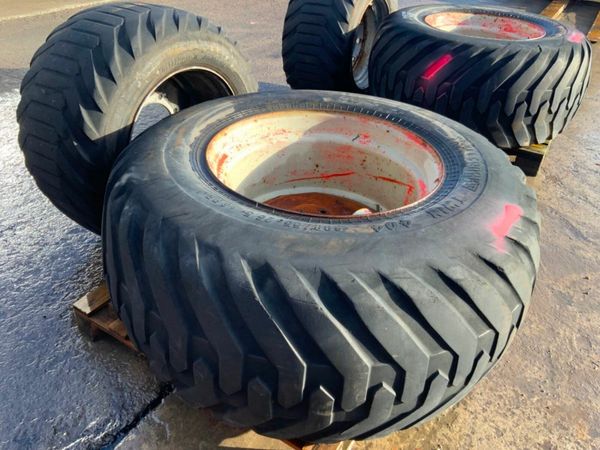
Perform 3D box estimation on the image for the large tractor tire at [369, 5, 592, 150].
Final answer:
[{"bbox_3d":[1.108,-0.989,3.207,1.330,0.605,1.330,3,34,0],"label":"large tractor tire"}]

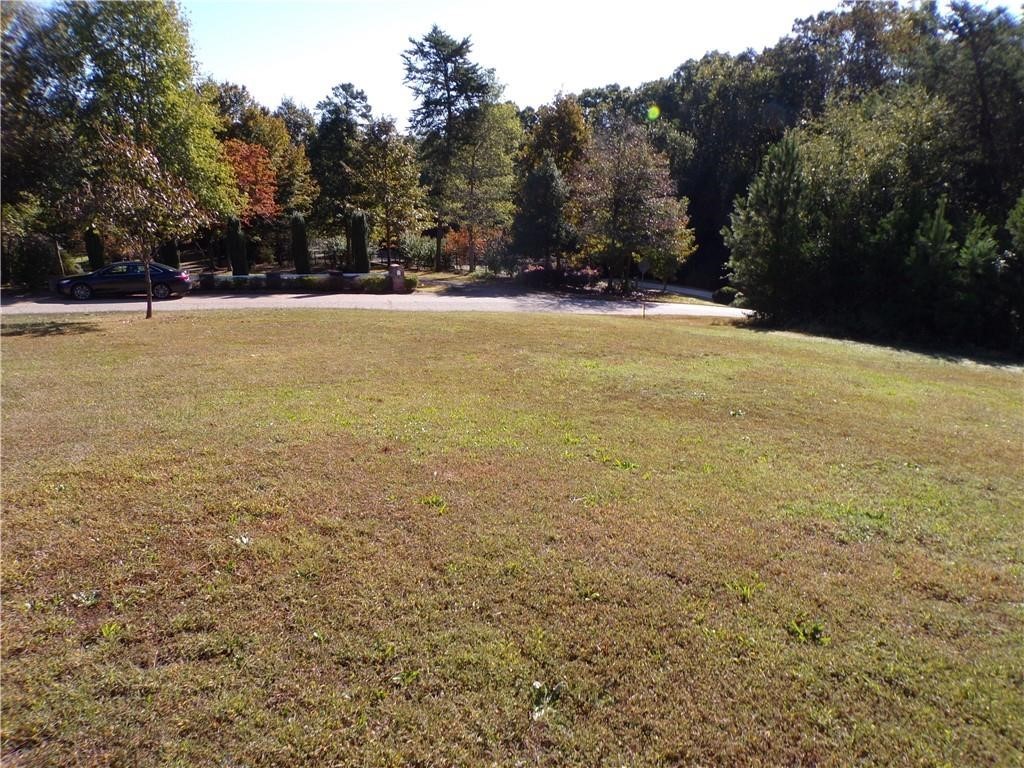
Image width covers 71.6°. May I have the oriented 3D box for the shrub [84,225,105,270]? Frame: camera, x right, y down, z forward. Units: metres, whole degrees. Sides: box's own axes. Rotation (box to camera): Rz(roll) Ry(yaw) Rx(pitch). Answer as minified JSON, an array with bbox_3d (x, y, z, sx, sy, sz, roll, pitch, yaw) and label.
[{"bbox_3d":[-18.498,-5.663,31.495,0.850,3.016,0.850,-3,11,-18],"label":"shrub"}]

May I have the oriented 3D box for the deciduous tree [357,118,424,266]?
[{"bbox_3d":[-6.631,-10.345,38.749,3.800,7.870,3.700,0,11,0],"label":"deciduous tree"}]

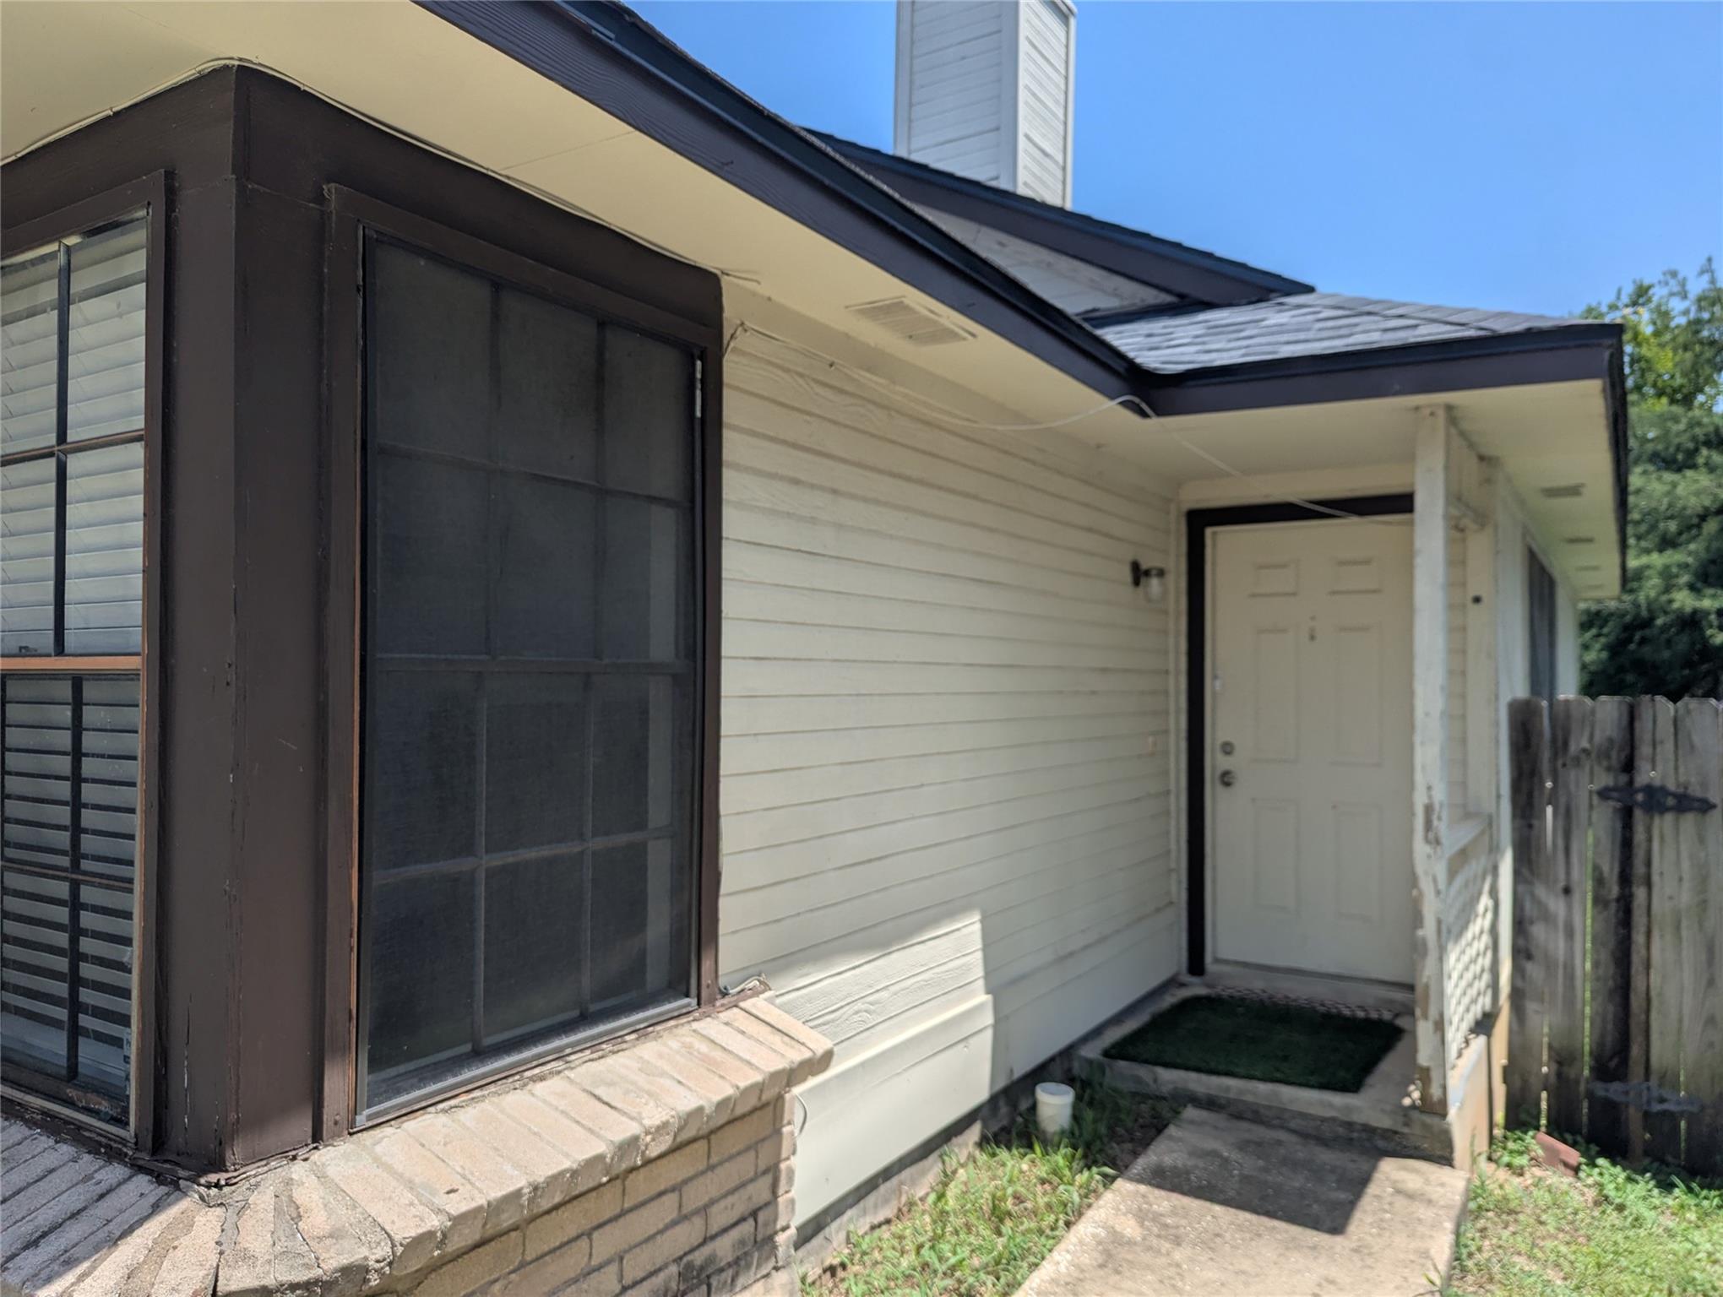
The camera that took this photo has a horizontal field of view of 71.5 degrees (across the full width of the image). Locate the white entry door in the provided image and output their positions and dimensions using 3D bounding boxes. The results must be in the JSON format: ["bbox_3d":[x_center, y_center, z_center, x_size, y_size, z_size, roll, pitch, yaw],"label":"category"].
[{"bbox_3d":[2.062,0.446,5.419,0.914,2.035,0.050,-1,-2,33],"label":"white entry door"}]

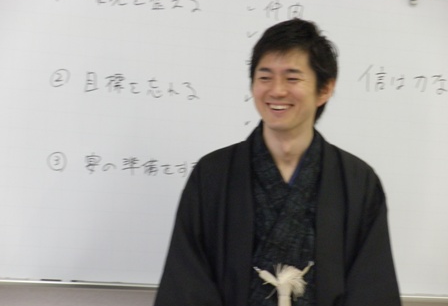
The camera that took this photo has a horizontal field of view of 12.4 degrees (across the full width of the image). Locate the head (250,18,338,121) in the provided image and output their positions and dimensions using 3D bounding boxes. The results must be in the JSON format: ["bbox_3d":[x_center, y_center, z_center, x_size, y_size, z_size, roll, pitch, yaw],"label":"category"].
[{"bbox_3d":[0.154,-0.174,4.500,0.185,0.245,0.225,0,-5,22],"label":"head"}]

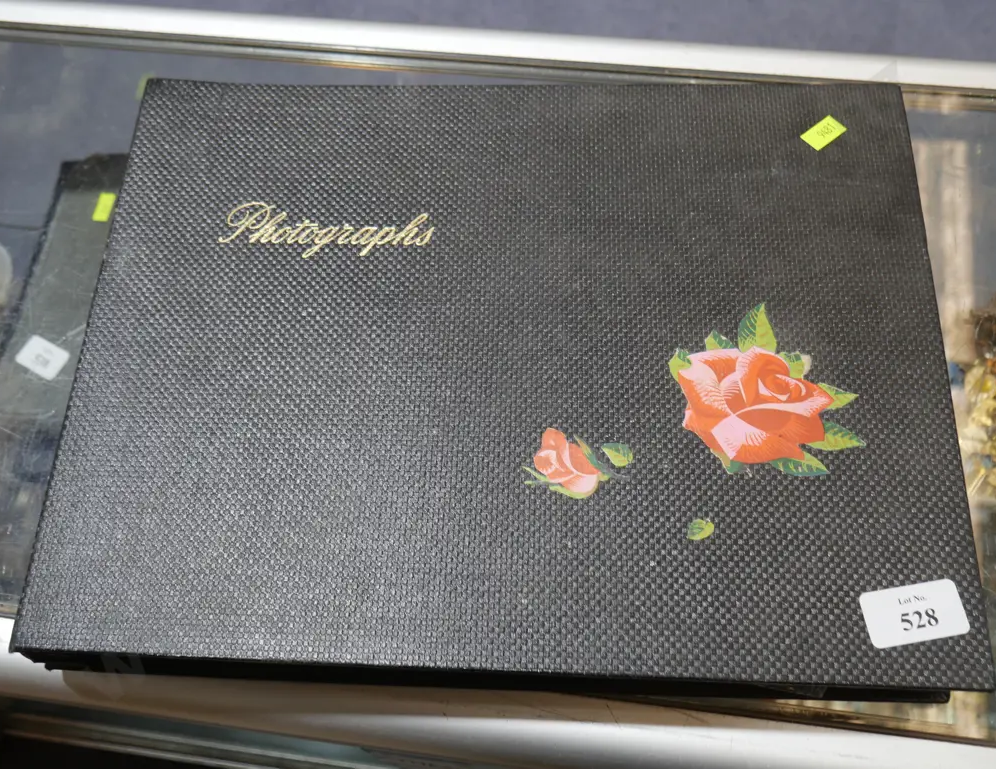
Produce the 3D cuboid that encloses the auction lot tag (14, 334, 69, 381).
[{"bbox_3d":[-0.292,-0.018,0.645,0.038,0.001,0.021,24,74,25],"label":"auction lot tag"}]

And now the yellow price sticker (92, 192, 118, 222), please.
[{"bbox_3d":[-0.269,-0.121,0.688,0.012,0.001,0.021,3,66,18],"label":"yellow price sticker"}]

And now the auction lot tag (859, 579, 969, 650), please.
[{"bbox_3d":[0.161,0.088,0.389,0.038,0.001,0.021,-9,65,-2],"label":"auction lot tag"}]

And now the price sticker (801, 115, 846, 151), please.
[{"bbox_3d":[0.158,-0.122,0.488,0.021,0.001,0.012,-37,69,-14],"label":"price sticker"}]

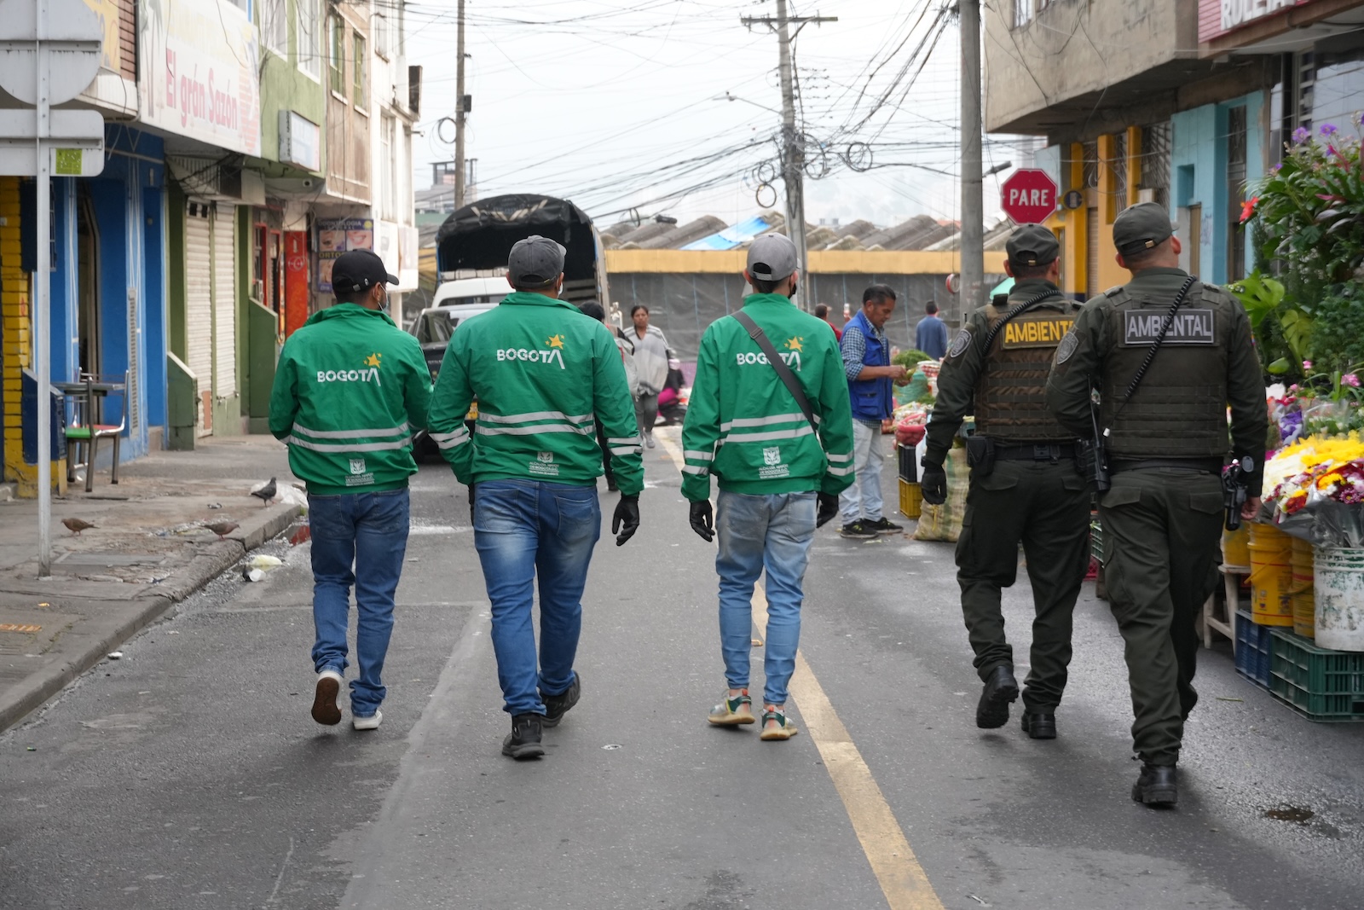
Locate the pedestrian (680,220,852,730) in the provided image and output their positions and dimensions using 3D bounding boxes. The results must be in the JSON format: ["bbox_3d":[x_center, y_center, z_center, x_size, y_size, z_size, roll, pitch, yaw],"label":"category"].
[{"bbox_3d":[0.301,0.095,8.900,0.600,1.750,0.520,0,3,-3],"label":"pedestrian"}]

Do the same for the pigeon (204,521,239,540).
[{"bbox_3d":[-2.808,0.458,15.500,0.240,0.120,0.085,1,3,13],"label":"pigeon"}]

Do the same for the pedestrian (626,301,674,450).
[{"bbox_3d":[-0.386,-0.868,28.300,0.530,1.600,0.420,0,3,5],"label":"pedestrian"}]

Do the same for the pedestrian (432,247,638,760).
[{"bbox_3d":[-0.495,0.122,8.580,0.700,1.730,0.720,0,3,-2],"label":"pedestrian"}]

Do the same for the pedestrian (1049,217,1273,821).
[{"bbox_3d":[1.461,0.127,7.830,0.620,1.800,0.680,0,3,-1],"label":"pedestrian"}]

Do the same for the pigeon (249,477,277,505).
[{"bbox_3d":[-3.015,0.263,18.300,0.250,0.210,0.110,-2,3,-27],"label":"pigeon"}]

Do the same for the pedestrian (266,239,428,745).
[{"bbox_3d":[-1.187,0.112,9.050,0.550,1.700,0.550,0,3,2],"label":"pedestrian"}]

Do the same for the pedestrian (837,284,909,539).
[{"bbox_3d":[1.266,-0.303,16.900,0.470,1.690,0.500,1,3,17],"label":"pedestrian"}]

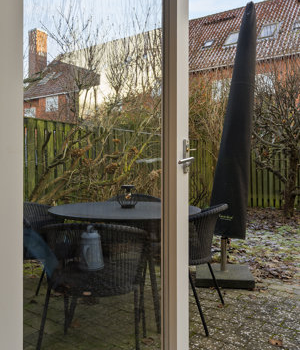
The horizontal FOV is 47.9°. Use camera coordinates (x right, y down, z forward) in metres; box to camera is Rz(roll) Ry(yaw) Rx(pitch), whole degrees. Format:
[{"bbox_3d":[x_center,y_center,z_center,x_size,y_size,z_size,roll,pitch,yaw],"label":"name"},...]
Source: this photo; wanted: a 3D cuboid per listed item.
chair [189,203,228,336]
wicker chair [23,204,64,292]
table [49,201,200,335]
[{"bbox_3d":[0.250,0.630,2.514,0.580,0.800,0.610,0,0,21],"label":"chair"},{"bbox_3d":[-0.763,0.630,2.563,0.580,0.800,0.610,0,0,6],"label":"wicker chair"},{"bbox_3d":[-0.194,0.647,2.610,1.160,0.766,1.160,0,0,0],"label":"table"}]

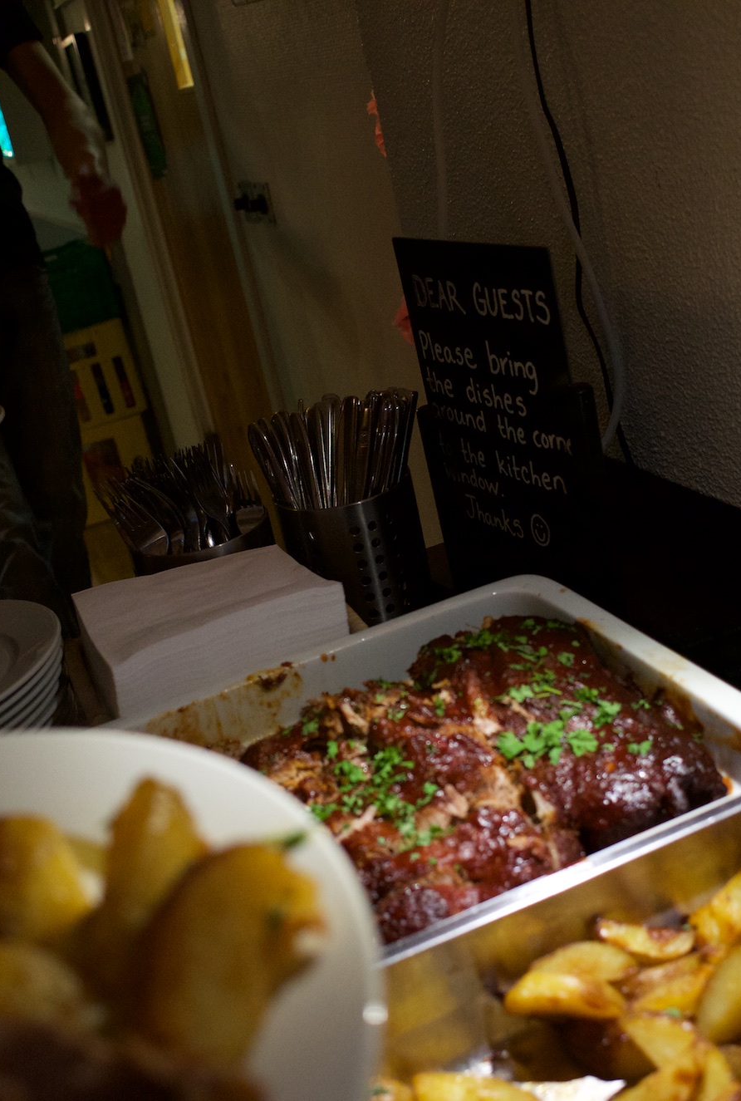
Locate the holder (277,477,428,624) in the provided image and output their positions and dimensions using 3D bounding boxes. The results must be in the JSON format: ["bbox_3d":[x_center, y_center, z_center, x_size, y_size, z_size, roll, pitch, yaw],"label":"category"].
[{"bbox_3d":[-0.010,0.004,1.150,0.120,0.135,0.120,-13,21,0],"label":"holder"}]

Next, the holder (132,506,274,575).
[{"bbox_3d":[-0.132,0.042,1.122,0.120,0.135,0.120,-13,21,0],"label":"holder"}]

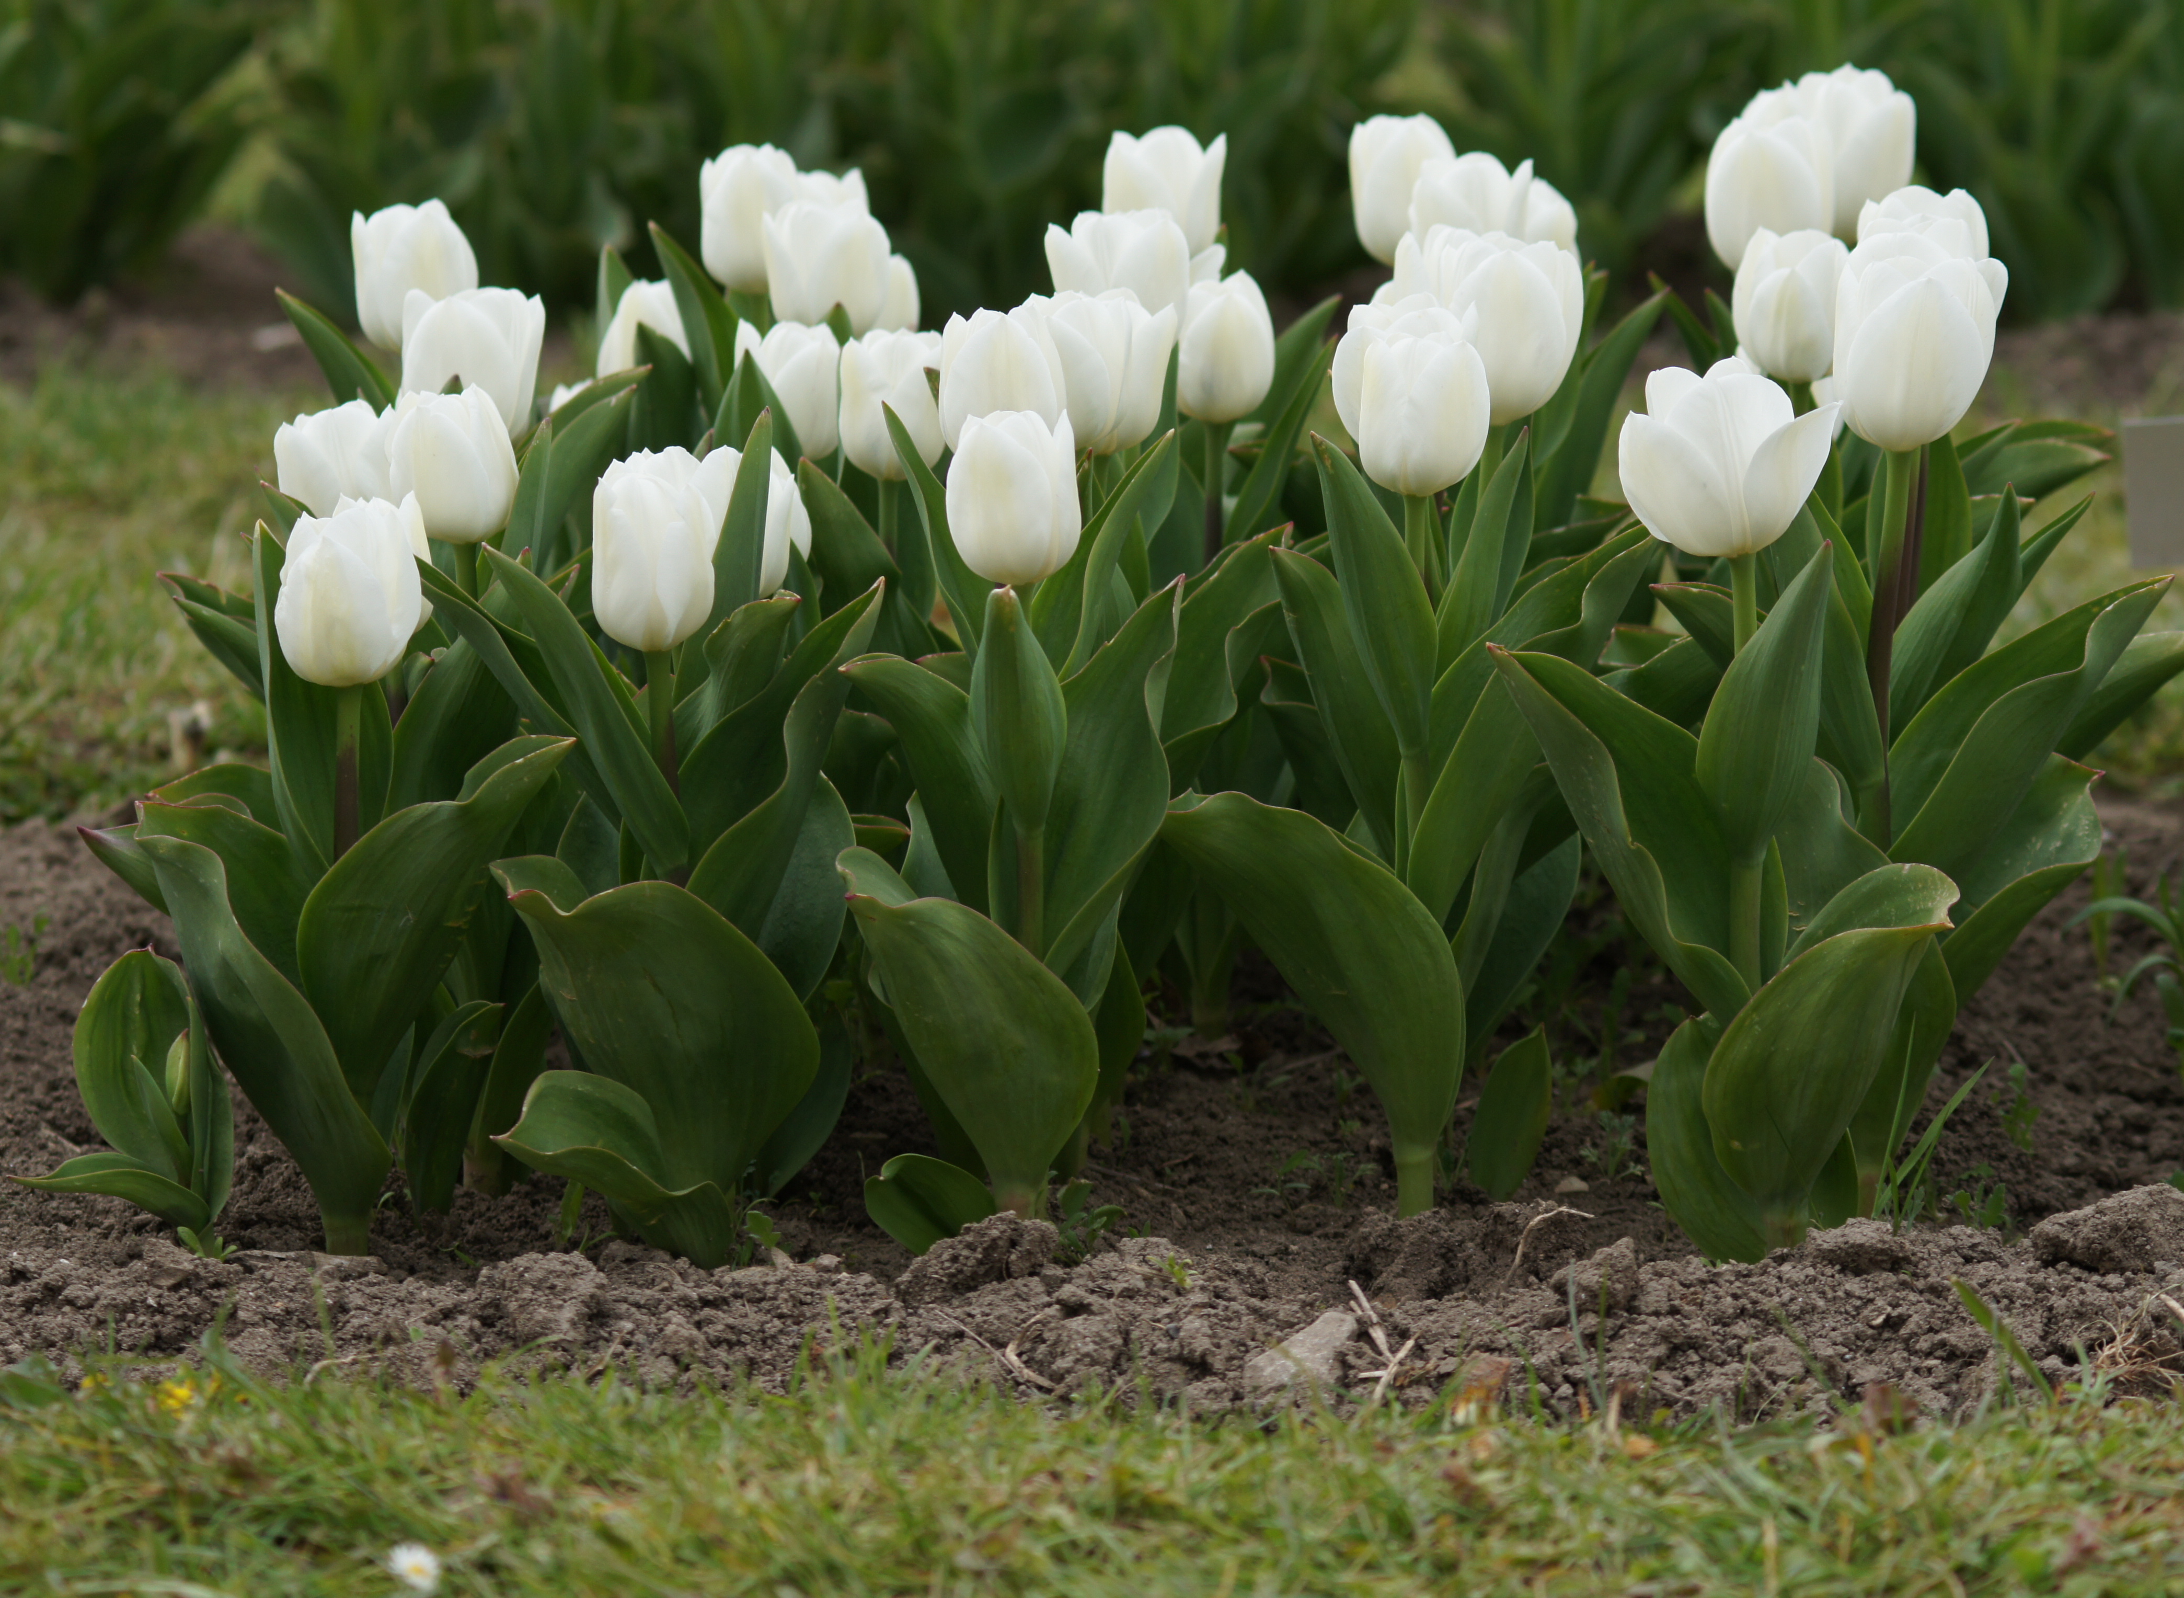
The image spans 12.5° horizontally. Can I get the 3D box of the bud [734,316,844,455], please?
[{"bbox_3d":[-0.139,-0.185,4.520,0.051,0.061,0.050,0,10,0],"label":"bud"}]

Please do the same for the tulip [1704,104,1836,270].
[{"bbox_3d":[0.285,-0.257,4.203,0.055,0.072,0.055,0,13,0],"label":"tulip"}]

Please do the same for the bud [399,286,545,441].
[{"bbox_3d":[-0.262,-0.182,4.220,0.062,0.068,0.058,0,16,0],"label":"bud"}]

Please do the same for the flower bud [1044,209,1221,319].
[{"bbox_3d":[0.013,-0.217,4.200,0.066,0.066,0.064,0,12,0],"label":"flower bud"}]

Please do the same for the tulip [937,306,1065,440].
[{"bbox_3d":[-0.040,-0.184,4.450,0.058,0.068,0.056,0,10,0],"label":"tulip"}]

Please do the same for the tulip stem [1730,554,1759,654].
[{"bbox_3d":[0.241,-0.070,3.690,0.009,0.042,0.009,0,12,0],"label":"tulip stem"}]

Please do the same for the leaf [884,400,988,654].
[{"bbox_3d":[-0.065,-0.108,4.350,0.034,0.131,0.035,-20,11,4],"label":"leaf"}]

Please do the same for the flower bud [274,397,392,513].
[{"bbox_3d":[-0.335,-0.146,4.450,0.058,0.067,0.058,0,12,0],"label":"flower bud"}]

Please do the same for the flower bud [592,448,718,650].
[{"bbox_3d":[-0.163,-0.093,3.720,0.047,0.075,0.045,0,12,0],"label":"flower bud"}]

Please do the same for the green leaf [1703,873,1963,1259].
[{"bbox_3d":[0.305,0.107,4.130,0.105,0.157,0.060,0,10,0],"label":"green leaf"}]

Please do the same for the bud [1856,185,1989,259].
[{"bbox_3d":[0.336,-0.213,4.050,0.054,0.070,0.054,0,16,0],"label":"bud"}]

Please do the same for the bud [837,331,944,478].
[{"bbox_3d":[-0.093,-0.183,4.650,0.050,0.068,0.050,0,12,0],"label":"bud"}]

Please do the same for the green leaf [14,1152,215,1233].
[{"bbox_3d":[-0.379,0.153,3.876,0.079,0.030,0.035,0,13,0],"label":"green leaf"}]

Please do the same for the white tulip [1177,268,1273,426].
[{"bbox_3d":[0.056,-0.187,4.143,0.040,0.064,0.040,0,13,0],"label":"white tulip"}]

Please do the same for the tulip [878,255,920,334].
[{"bbox_3d":[-0.091,-0.206,4.250,0.037,0.054,0.036,0,12,0],"label":"tulip"}]

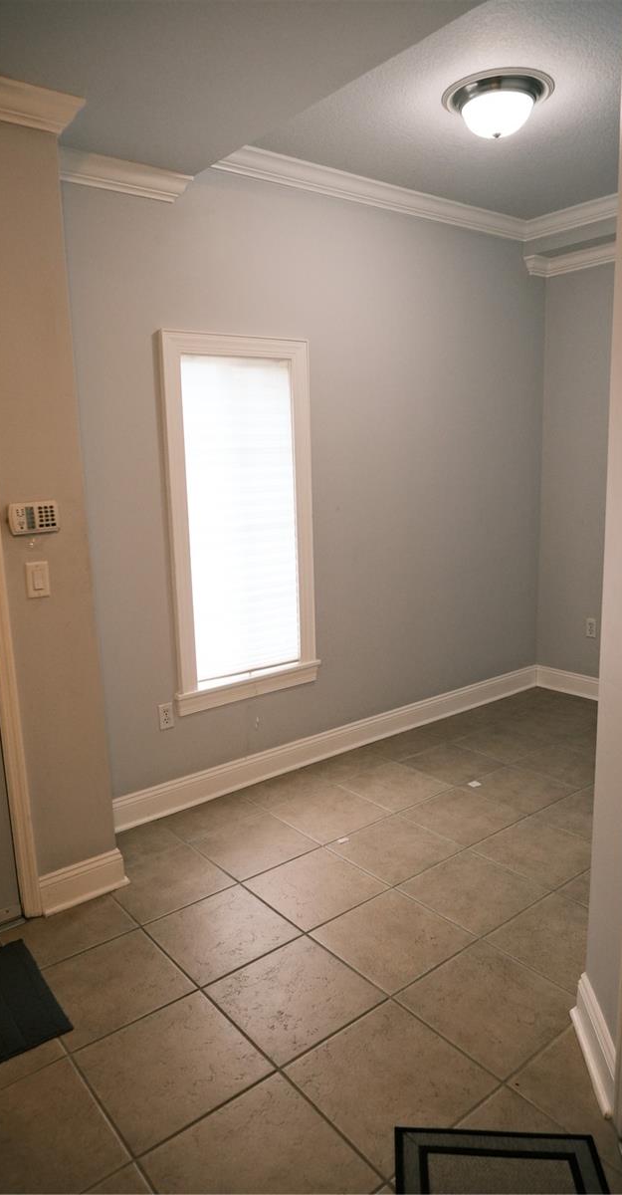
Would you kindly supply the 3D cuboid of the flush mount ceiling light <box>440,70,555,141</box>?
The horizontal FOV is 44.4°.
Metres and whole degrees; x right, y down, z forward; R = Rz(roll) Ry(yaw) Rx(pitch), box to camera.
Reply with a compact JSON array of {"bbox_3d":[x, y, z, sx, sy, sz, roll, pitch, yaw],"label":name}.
[{"bbox_3d":[0.693,-1.790,2.845,0.409,0.147,0.409,-2,11,0],"label":"flush mount ceiling light"}]

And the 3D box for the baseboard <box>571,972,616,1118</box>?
[{"bbox_3d":[0.742,1.155,2.009,0.030,0.146,0.354,0,11,7],"label":"baseboard"}]

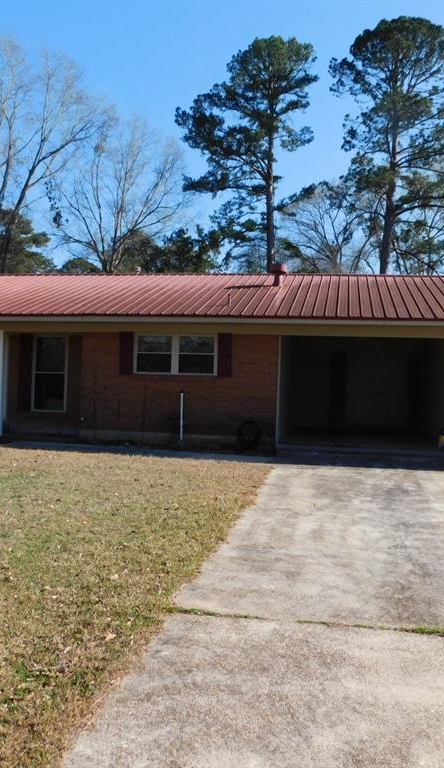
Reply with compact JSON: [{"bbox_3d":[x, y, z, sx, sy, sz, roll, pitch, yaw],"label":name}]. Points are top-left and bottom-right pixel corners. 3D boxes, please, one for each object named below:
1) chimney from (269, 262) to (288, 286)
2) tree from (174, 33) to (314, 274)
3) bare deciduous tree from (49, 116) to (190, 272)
[{"bbox_3d":[1.365,-2.643,16.500,0.420,0.560,0.400,2,1,10],"label":"chimney"},{"bbox_3d":[1.314,-9.735,40.046,7.984,21.384,7.584,2,1,1],"label":"tree"},{"bbox_3d":[-6.146,-7.507,40.044,8.098,16.438,7.693,2,1,-9],"label":"bare deciduous tree"}]

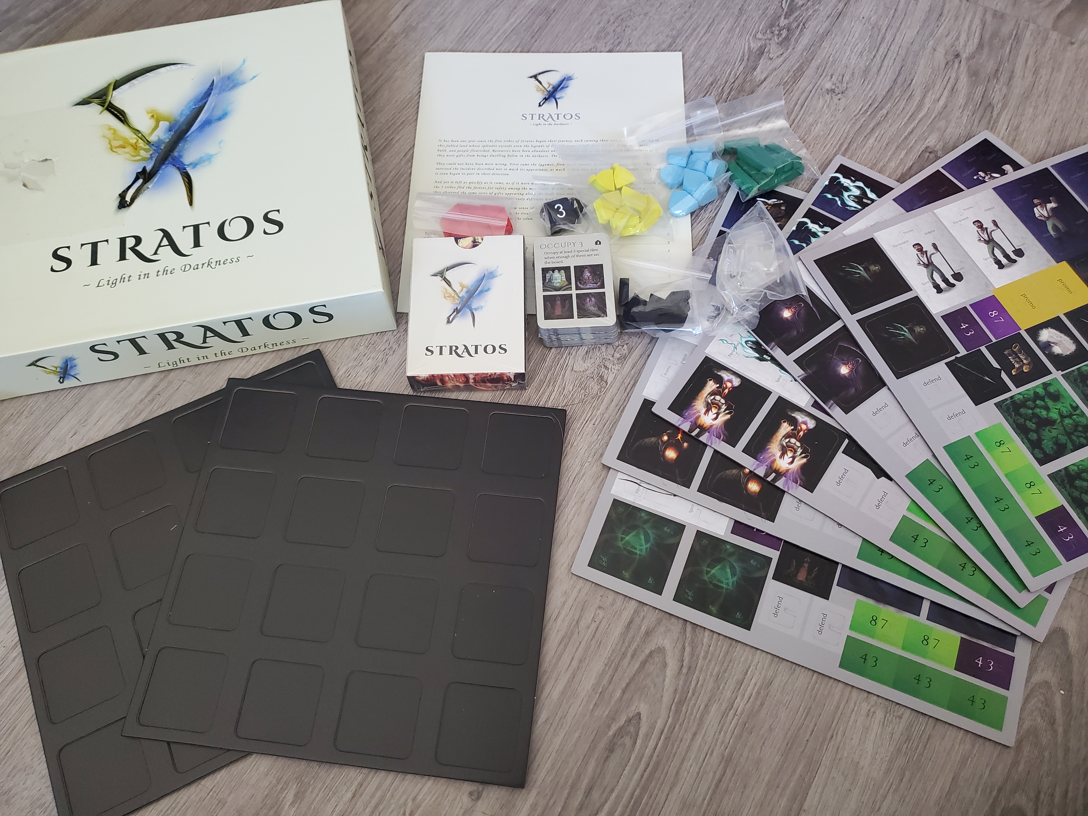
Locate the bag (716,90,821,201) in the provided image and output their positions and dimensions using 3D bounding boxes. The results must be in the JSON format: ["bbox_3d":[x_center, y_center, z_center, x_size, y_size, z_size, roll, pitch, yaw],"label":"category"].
[{"bbox_3d":[0.145,-0.176,0.536,0.059,0.017,0.081,-15,67,-5],"label":"bag"}]

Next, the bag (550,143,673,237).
[{"bbox_3d":[0.043,-0.143,0.522,0.057,0.016,0.084,-11,66,-3],"label":"bag"}]

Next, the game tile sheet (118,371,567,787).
[{"bbox_3d":[-0.097,0.082,0.435,0.200,0.003,0.196,5,67,4],"label":"game tile sheet"}]

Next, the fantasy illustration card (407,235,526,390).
[{"bbox_3d":[-0.044,-0.057,0.485,0.066,0.023,0.091,-2,66,1],"label":"fantasy illustration card"}]

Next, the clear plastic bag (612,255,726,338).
[{"bbox_3d":[0.075,-0.070,0.489,0.066,0.019,0.055,-1,66,1],"label":"clear plastic bag"}]

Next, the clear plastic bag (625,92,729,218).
[{"bbox_3d":[0.099,-0.167,0.533,0.064,0.015,0.080,-20,67,-7],"label":"clear plastic bag"}]

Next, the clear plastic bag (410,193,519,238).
[{"bbox_3d":[-0.050,-0.119,0.514,0.069,0.018,0.043,2,66,3],"label":"clear plastic bag"}]

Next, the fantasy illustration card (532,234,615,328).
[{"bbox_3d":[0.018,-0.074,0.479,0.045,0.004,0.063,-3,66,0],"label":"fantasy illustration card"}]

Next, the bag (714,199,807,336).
[{"bbox_3d":[0.130,-0.089,0.487,0.053,0.028,0.092,1,66,2],"label":"bag"}]

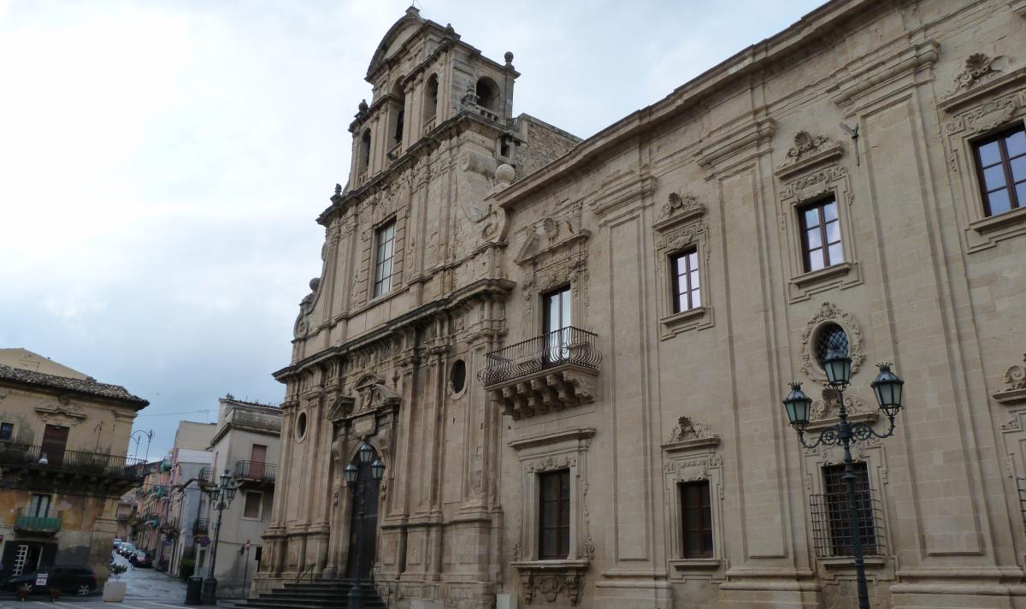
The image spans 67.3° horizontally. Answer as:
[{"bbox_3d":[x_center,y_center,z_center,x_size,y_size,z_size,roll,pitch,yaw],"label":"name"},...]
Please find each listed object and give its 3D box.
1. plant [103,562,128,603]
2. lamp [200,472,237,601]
[{"bbox_3d":[-17.569,12.312,34.176,0.740,1.630,0.740,16,-24,-37],"label":"plant"},{"bbox_3d":[-11.999,9.451,31.567,0.600,5.250,1.950,16,-24,-36],"label":"lamp"}]

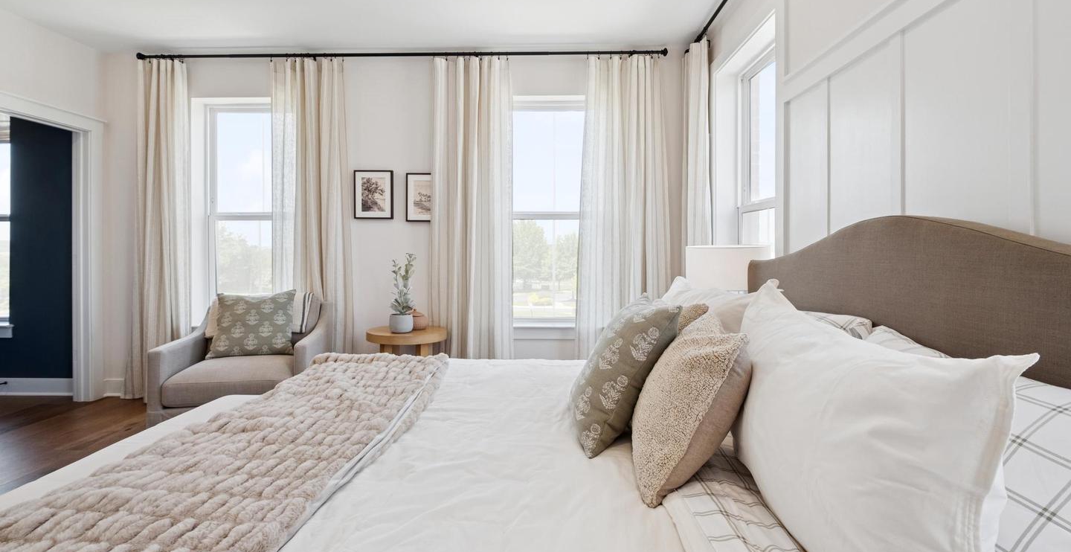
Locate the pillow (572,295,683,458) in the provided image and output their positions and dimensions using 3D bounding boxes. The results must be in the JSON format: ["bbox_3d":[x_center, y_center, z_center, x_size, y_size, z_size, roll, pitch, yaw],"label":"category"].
[{"bbox_3d":[0.275,0.257,1.375,0.190,0.470,0.460,32,0,0],"label":"pillow"}]

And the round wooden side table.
[{"bbox_3d":[-0.878,0.670,3.040,0.550,0.600,0.550,0,1,1],"label":"round wooden side table"}]

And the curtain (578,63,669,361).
[{"bbox_3d":[0.664,-0.356,3.357,0.720,2.620,0.140,0,1,1],"label":"curtain"}]

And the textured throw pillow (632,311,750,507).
[{"bbox_3d":[0.386,0.300,1.163,0.190,0.440,0.460,30,-1,7],"label":"textured throw pillow"}]

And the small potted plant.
[{"bbox_3d":[-0.906,0.114,3.040,0.190,0.540,0.180,0,1,1],"label":"small potted plant"}]

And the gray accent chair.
[{"bbox_3d":[-1.749,0.574,2.857,0.800,0.840,0.760,0,1,-13],"label":"gray accent chair"}]

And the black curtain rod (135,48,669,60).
[{"bbox_3d":[-1.011,-1.682,3.391,4.080,0.060,0.090,0,1,1],"label":"black curtain rod"}]

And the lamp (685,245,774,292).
[{"bbox_3d":[0.981,0.132,2.270,0.410,0.570,0.410,0,1,1],"label":"lamp"}]

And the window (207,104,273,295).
[{"bbox_3d":[-2.287,-0.507,3.656,0.840,1.830,0.120,0,1,1],"label":"window"}]

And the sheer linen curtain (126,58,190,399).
[{"bbox_3d":[-2.909,-0.360,3.428,0.490,2.620,0.140,0,1,1],"label":"sheer linen curtain"}]

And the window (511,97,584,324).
[{"bbox_3d":[0.118,-0.514,3.608,0.840,1.830,0.120,0,1,1],"label":"window"}]

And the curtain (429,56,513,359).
[{"bbox_3d":[-0.498,-0.352,3.380,0.660,2.620,0.140,0,1,1],"label":"curtain"}]

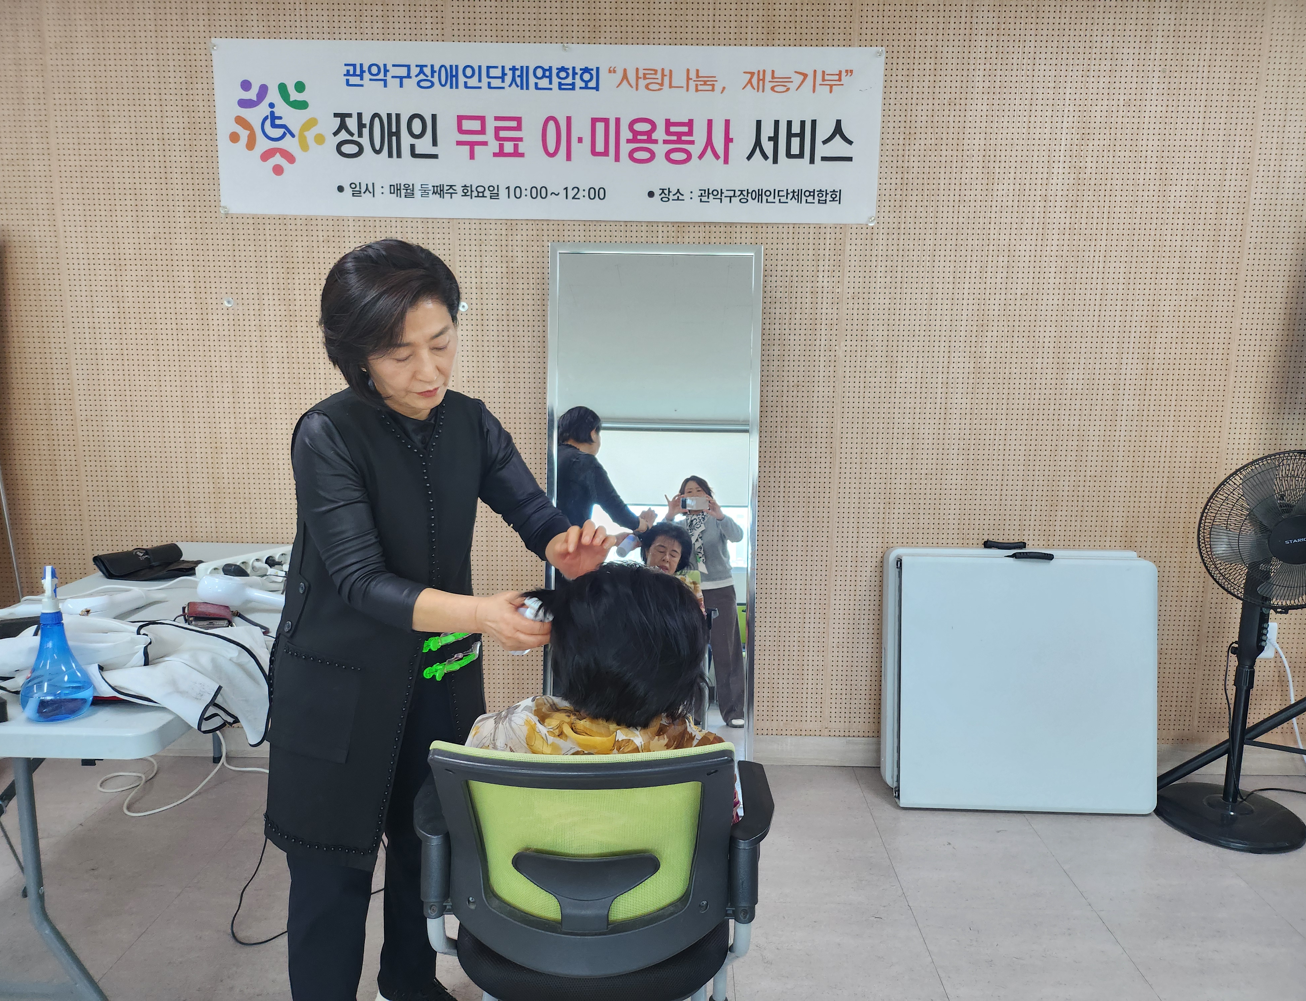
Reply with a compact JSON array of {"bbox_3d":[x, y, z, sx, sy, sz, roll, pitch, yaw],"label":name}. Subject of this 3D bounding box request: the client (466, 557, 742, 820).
[{"bbox_3d":[-0.075,0.585,1.680,0.470,1.050,0.660,1,9,2],"label":"client"}]

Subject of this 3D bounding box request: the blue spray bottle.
[{"bbox_3d":[-1.026,0.239,1.580,0.107,0.262,0.110,-4,10,-24],"label":"blue spray bottle"}]

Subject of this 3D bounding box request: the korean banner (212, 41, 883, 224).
[{"bbox_3d":[-0.316,-1.097,2.760,1.990,0.497,0.010,1,9,1],"label":"korean banner"}]

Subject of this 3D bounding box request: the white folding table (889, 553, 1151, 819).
[{"bbox_3d":[1.133,0.550,2.874,0.790,0.770,0.145,1,0,1],"label":"white folding table"}]

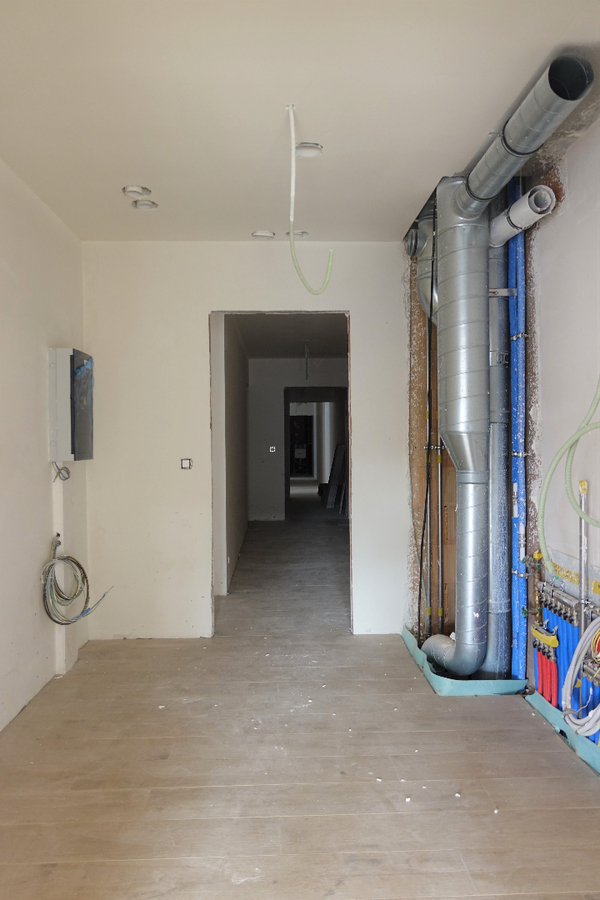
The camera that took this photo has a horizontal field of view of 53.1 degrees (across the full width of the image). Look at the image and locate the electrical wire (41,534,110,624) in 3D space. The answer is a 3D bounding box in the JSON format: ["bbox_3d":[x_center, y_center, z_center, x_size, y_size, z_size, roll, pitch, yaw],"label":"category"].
[{"bbox_3d":[-1.240,0.727,3.359,0.270,0.510,0.310,-1,1,-2],"label":"electrical wire"}]

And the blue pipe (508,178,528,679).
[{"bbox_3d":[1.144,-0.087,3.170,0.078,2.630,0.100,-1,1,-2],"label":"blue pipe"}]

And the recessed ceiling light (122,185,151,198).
[{"bbox_3d":[-0.845,-1.344,3.129,0.145,0.045,0.145,-1,1,-2],"label":"recessed ceiling light"}]

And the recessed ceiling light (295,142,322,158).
[{"bbox_3d":[0.033,-1.346,2.699,0.137,0.040,0.137,-1,1,-2],"label":"recessed ceiling light"}]

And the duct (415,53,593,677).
[{"bbox_3d":[0.848,-0.071,2.720,0.360,2.580,1.420,-1,1,-2],"label":"duct"}]

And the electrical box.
[{"bbox_3d":[-1.320,-0.251,3.483,0.133,0.623,0.360,-1,1,-2],"label":"electrical box"}]

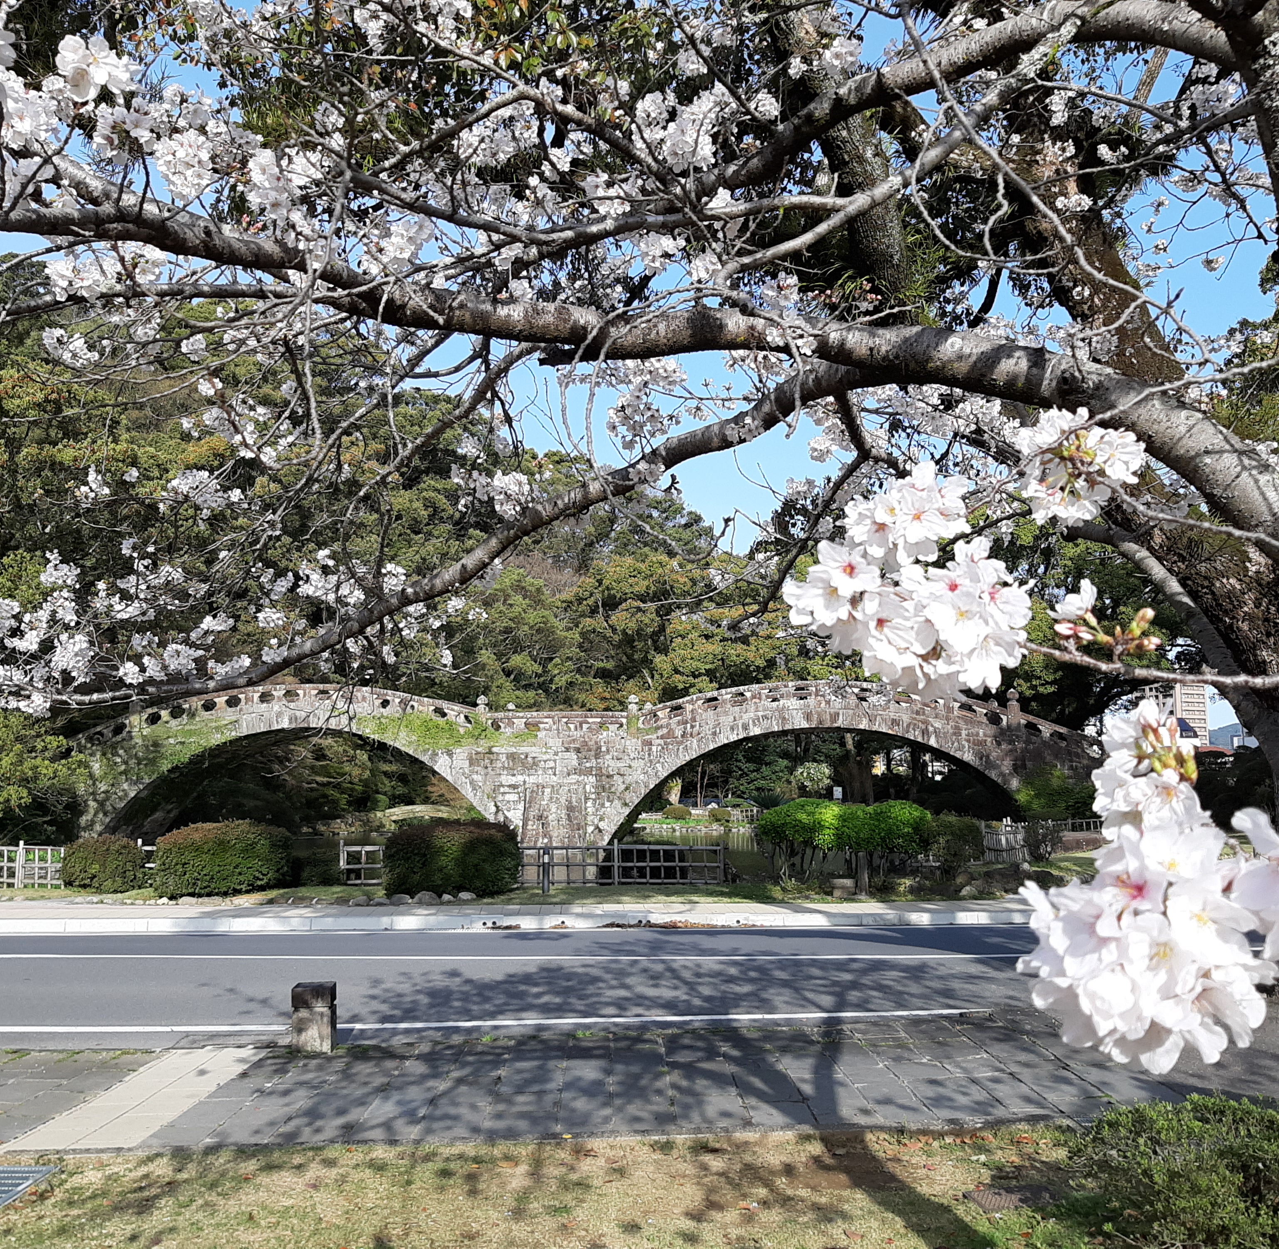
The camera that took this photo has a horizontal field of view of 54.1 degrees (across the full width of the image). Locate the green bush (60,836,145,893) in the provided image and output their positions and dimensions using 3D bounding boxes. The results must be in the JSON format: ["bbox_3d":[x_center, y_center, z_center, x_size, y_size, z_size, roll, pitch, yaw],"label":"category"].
[{"bbox_3d":[-8.600,3.848,20.172,1.220,0.870,1.050,0,-7,0],"label":"green bush"}]

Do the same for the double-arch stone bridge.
[{"bbox_3d":[-3.167,6.530,56.040,47.000,7.500,5.500,-1,-7,8],"label":"double-arch stone bridge"}]

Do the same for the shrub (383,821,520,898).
[{"bbox_3d":[-2.950,3.668,19.792,2.100,1.130,1.600,0,-7,0],"label":"shrub"}]

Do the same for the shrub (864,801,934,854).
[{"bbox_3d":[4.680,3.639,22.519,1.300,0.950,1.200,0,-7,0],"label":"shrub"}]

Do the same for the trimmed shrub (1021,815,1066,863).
[{"bbox_3d":[8.800,4.661,27.125,0.920,1.050,0.880,0,-7,0],"label":"trimmed shrub"}]

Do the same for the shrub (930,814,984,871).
[{"bbox_3d":[6.350,4.325,24.850,1.000,1.130,0.950,0,-7,0],"label":"shrub"}]

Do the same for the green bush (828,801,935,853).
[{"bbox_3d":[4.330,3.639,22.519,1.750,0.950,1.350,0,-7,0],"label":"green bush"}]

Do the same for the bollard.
[{"bbox_3d":[-2.070,2.499,7.974,0.245,0.400,0.245,1,-7,-5],"label":"bollard"}]

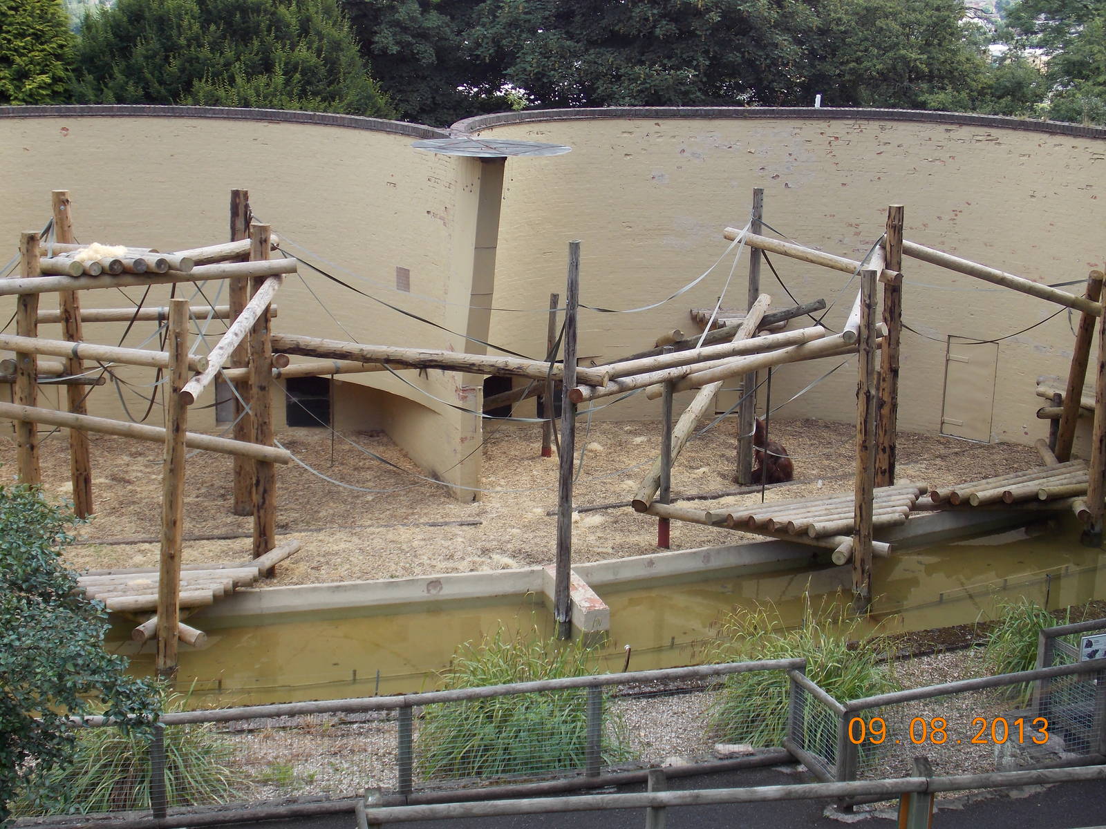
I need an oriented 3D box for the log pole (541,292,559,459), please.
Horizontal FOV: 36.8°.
[{"bbox_3d":[-0.030,-0.566,25.004,0.125,2.552,0.125,3,15,0],"label":"log pole"}]

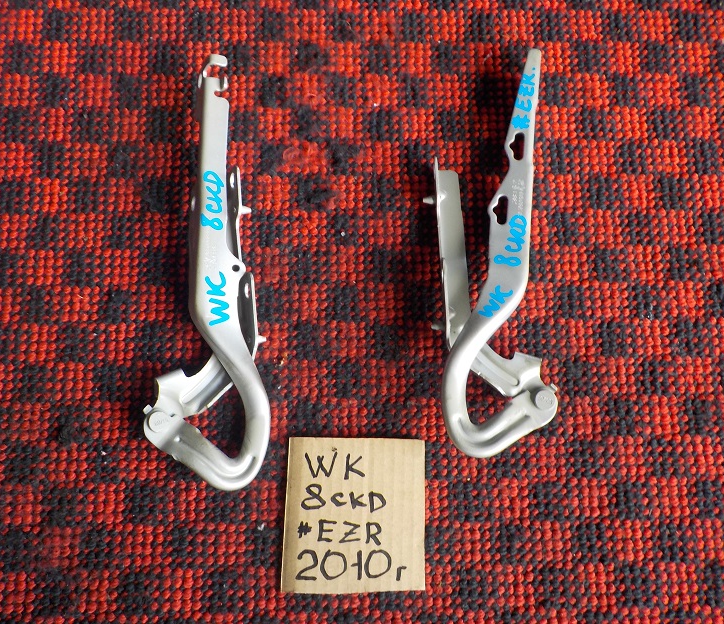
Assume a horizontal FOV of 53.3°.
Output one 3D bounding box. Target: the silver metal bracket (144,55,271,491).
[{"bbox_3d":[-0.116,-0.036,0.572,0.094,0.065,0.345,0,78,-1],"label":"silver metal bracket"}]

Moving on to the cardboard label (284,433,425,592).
[{"bbox_3d":[-0.005,0.157,0.563,0.109,0.004,0.115,2,78,-1],"label":"cardboard label"}]

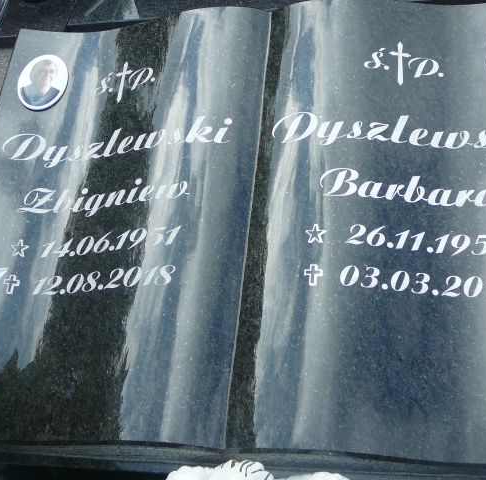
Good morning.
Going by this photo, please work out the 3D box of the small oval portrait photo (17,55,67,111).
[{"bbox_3d":[-0.255,-0.201,1.060,0.063,0.008,0.085,4,64,3],"label":"small oval portrait photo"}]

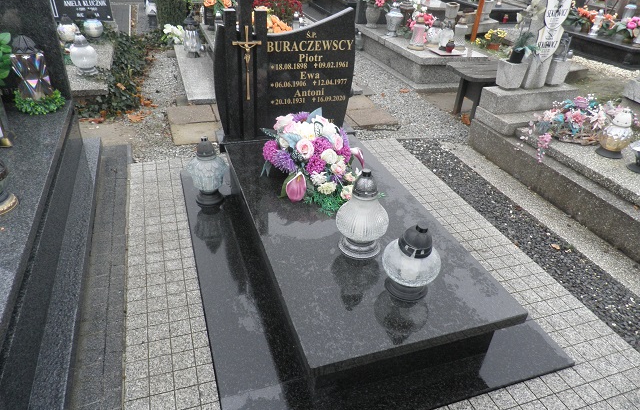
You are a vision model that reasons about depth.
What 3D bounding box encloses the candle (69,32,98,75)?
[{"bbox_3d":[-1.884,-1.216,3.537,0.203,0.315,0.203,-8,34,-18],"label":"candle"}]

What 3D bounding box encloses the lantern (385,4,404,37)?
[{"bbox_3d":[0.917,-2.309,5.532,0.225,0.360,0.225,-8,34,-18],"label":"lantern"}]

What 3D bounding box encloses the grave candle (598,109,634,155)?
[{"bbox_3d":[1.727,-0.421,2.563,0.191,0.278,0.191,-8,34,-18],"label":"grave candle"}]

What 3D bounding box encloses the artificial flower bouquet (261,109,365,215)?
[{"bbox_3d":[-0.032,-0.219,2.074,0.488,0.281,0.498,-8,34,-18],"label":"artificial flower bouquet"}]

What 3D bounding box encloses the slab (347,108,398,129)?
[{"bbox_3d":[0.443,-0.753,3.936,0.375,0.050,0.388,-8,34,-18],"label":"slab"}]

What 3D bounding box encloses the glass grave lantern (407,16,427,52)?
[{"bbox_3d":[0.995,-1.729,4.461,0.185,0.301,0.185,-8,34,-18],"label":"glass grave lantern"}]

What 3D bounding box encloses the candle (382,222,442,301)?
[{"bbox_3d":[0.334,0.188,1.583,0.210,0.288,0.210,-8,34,-18],"label":"candle"}]

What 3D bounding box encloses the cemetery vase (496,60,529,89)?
[{"bbox_3d":[1.535,-1.060,3.578,0.190,0.190,0.190,-8,34,-18],"label":"cemetery vase"}]

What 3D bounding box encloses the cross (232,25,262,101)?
[{"bbox_3d":[-0.410,-0.801,2.549,0.170,0.420,0.030,-8,34,-18],"label":"cross"}]

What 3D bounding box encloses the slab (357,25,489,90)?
[{"bbox_3d":[1.039,-1.717,5.008,0.784,0.297,1.728,-8,34,-18],"label":"slab"}]

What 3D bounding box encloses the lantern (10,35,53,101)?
[{"bbox_3d":[-1.660,-0.759,2.516,0.201,0.371,0.201,-8,34,-18],"label":"lantern"}]

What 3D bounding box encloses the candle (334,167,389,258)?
[{"bbox_3d":[0.183,0.023,1.823,0.220,0.355,0.220,3,32,-2],"label":"candle"}]

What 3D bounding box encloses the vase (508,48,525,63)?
[{"bbox_3d":[1.366,-0.996,3.081,0.101,0.164,0.101,-8,34,-18],"label":"vase"}]

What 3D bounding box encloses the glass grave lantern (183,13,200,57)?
[{"bbox_3d":[-1.471,-1.948,5.082,0.190,0.460,0.190,-8,34,-18],"label":"glass grave lantern"}]

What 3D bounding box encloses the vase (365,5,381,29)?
[{"bbox_3d":[0.702,-2.519,5.914,0.200,0.290,0.200,3,32,-2],"label":"vase"}]

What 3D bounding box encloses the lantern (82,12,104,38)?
[{"bbox_3d":[-2.620,-2.066,5.090,0.215,0.245,0.215,-8,34,-18],"label":"lantern"}]

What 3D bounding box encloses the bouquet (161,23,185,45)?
[{"bbox_3d":[-1.585,-1.864,4.850,0.280,0.250,0.240,-8,34,-18],"label":"bouquet"}]

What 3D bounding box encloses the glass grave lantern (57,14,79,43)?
[{"bbox_3d":[-2.478,-1.729,4.345,0.192,0.265,0.192,-8,34,-18],"label":"glass grave lantern"}]

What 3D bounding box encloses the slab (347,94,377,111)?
[{"bbox_3d":[0.296,-0.962,4.269,0.380,0.050,0.380,-8,34,-18],"label":"slab"}]

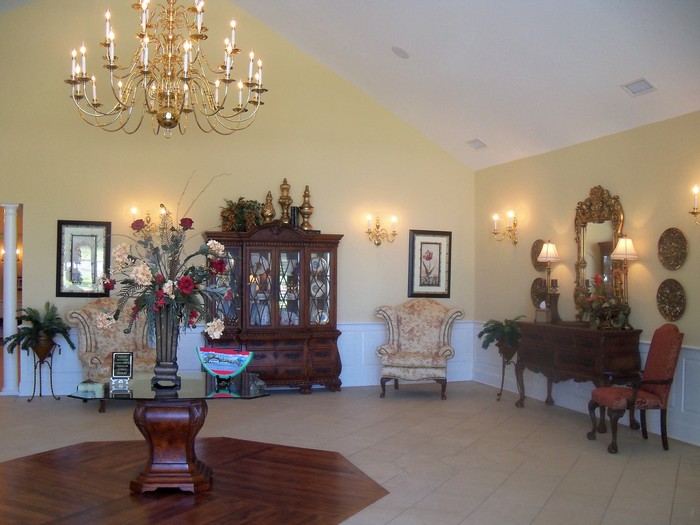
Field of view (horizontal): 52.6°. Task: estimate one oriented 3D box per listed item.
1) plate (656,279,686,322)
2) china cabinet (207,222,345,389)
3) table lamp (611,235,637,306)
[{"bbox_3d":[2.968,0.349,6.541,0.040,0.390,0.375,1,-1,-19],"label":"plate"},{"bbox_3d":[-0.959,0.553,8.840,1.714,2.134,0.459,1,-2,-18],"label":"china cabinet"},{"bbox_3d":[2.620,0.193,6.730,0.261,0.910,0.261,1,-2,-18],"label":"table lamp"}]

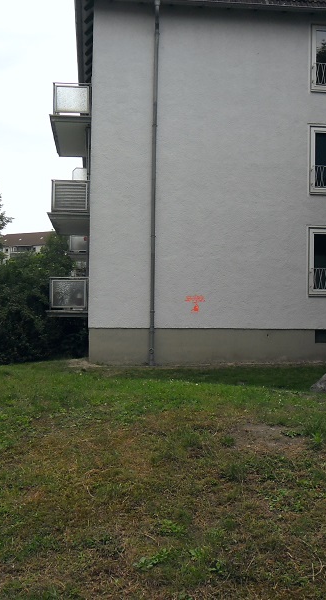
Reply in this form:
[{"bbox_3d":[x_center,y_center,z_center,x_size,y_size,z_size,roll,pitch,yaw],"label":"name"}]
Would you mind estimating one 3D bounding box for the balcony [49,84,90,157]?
[{"bbox_3d":[-2.830,-5.550,19.764,1.201,1.071,4.270,1,-1,-7],"label":"balcony"}]

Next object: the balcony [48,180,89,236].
[{"bbox_3d":[-2.888,-2.797,19.765,1.226,1.085,4.270,1,-1,-7],"label":"balcony"}]

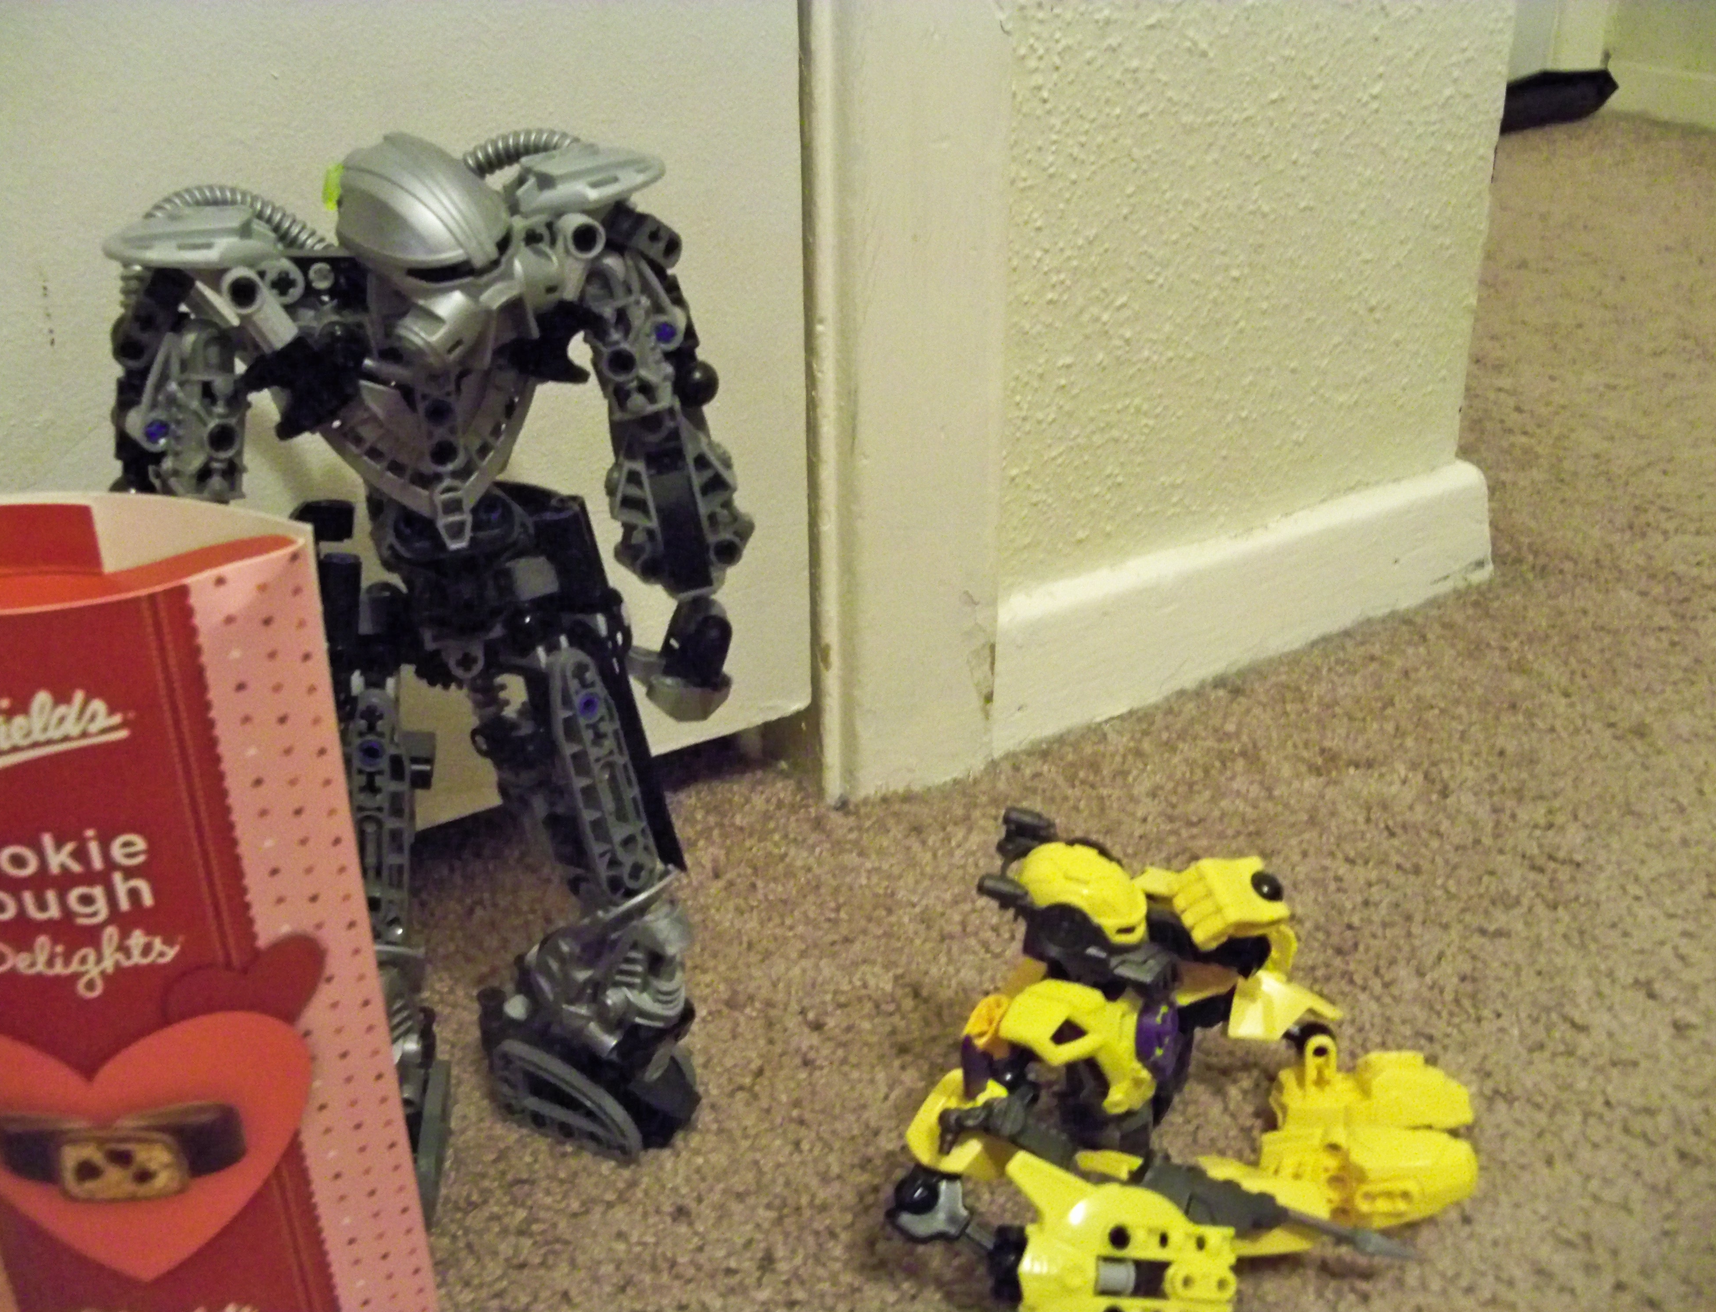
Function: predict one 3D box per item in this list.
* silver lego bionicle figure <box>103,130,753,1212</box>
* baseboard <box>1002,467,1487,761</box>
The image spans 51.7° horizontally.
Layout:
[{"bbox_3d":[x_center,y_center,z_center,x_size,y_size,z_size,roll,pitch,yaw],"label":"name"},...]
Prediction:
[{"bbox_3d":[-0.082,0.005,0.355,0.116,0.208,0.085,-11,25,-25],"label":"silver lego bionicle figure"},{"bbox_3d":[0.146,-0.026,0.639,0.276,0.049,0.014,-17,28,-35],"label":"baseboard"}]

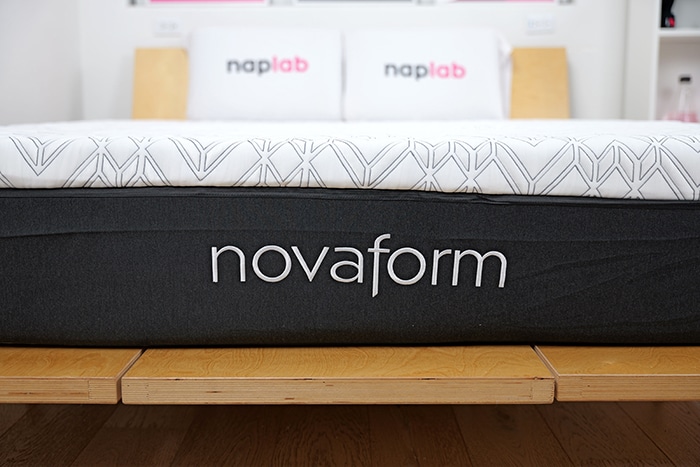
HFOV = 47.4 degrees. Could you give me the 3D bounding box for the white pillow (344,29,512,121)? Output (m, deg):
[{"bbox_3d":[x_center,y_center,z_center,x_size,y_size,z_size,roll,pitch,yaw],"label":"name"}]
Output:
[{"bbox_3d":[0.315,-0.634,3.200,0.665,0.400,0.150,0,-15,0],"label":"white pillow"}]

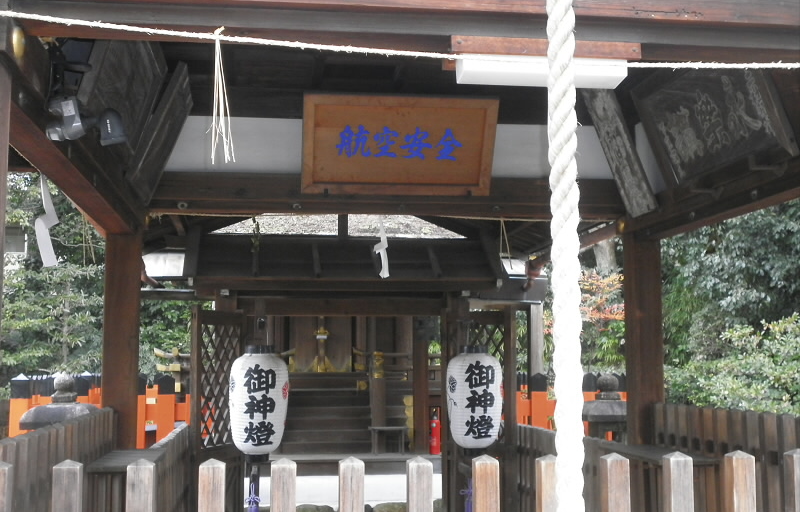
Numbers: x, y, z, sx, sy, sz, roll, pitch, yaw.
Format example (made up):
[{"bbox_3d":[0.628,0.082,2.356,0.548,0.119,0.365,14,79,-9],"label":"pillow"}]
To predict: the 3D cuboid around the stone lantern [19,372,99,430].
[{"bbox_3d":[-2.812,1.722,8.647,0.625,1.500,0.625,1,-6,-8],"label":"stone lantern"}]

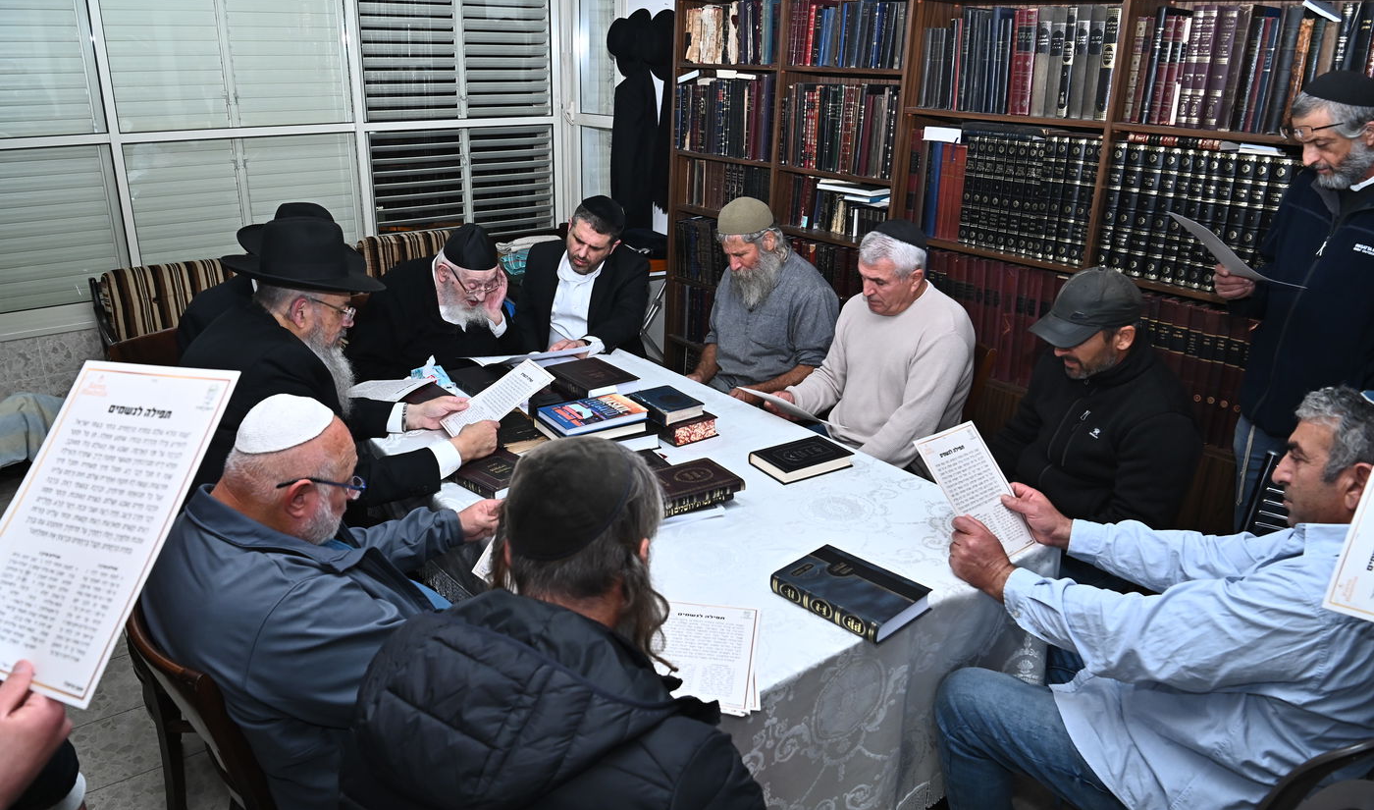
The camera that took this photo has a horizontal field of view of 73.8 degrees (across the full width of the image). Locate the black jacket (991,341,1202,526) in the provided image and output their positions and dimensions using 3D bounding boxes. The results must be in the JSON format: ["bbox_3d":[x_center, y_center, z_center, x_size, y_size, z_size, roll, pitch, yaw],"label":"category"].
[{"bbox_3d":[1.025,0.116,2.375,0.470,0.600,0.570,-16,26,-40],"label":"black jacket"}]

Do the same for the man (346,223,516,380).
[{"bbox_3d":[-0.762,0.038,2.982,0.580,1.255,0.850,-17,27,-41],"label":"man"}]

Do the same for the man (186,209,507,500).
[{"bbox_3d":[-0.839,0.223,2.305,0.820,1.360,0.570,-14,25,-37],"label":"man"}]

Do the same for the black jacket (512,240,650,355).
[{"bbox_3d":[-0.359,-0.297,3.386,0.530,0.650,0.440,-2,20,-9],"label":"black jacket"}]

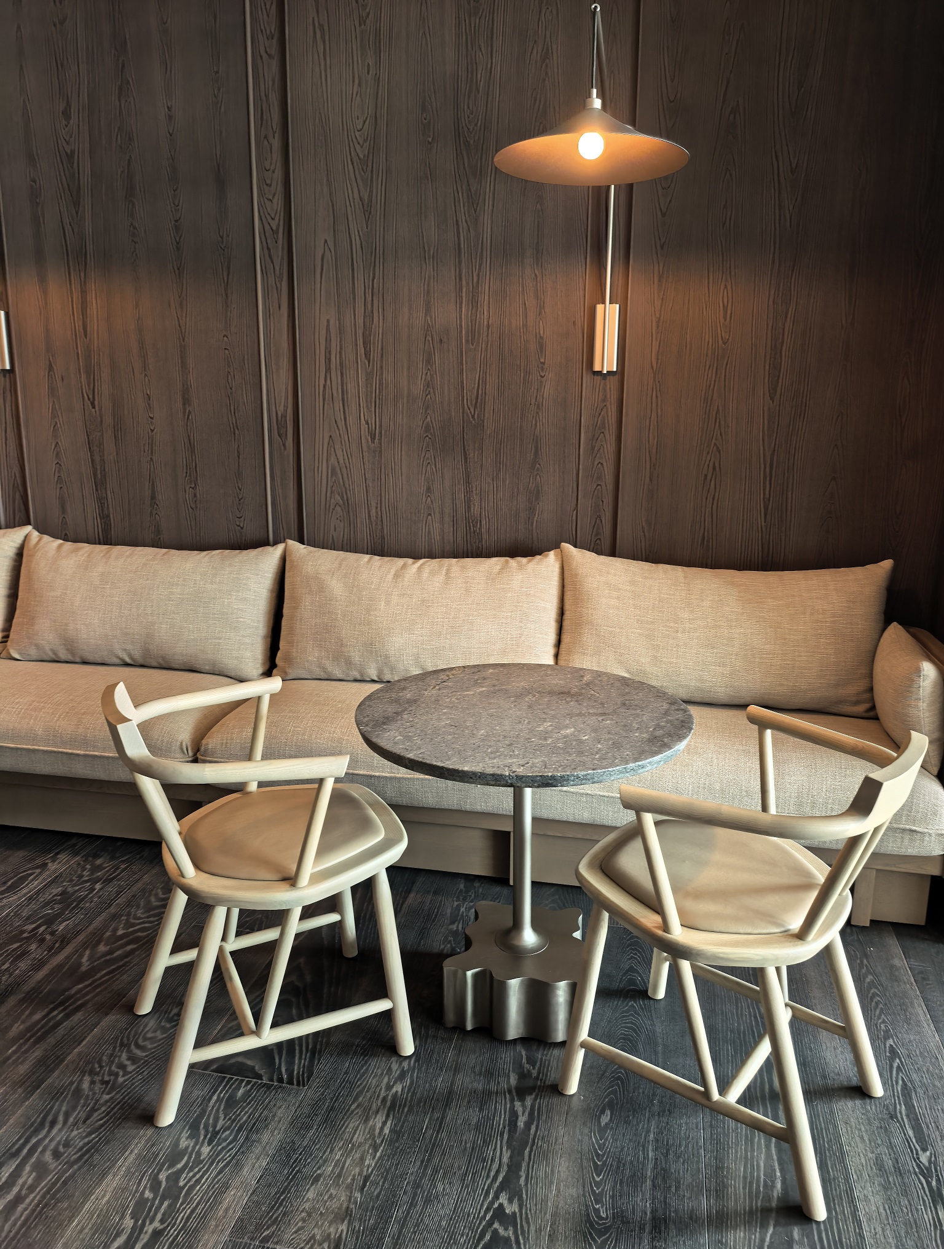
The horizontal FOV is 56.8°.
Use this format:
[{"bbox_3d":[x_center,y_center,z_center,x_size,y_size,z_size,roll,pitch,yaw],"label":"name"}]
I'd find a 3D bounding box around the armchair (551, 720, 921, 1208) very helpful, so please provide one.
[{"bbox_3d":[0.509,0.555,1.672,0.562,0.792,0.564,11,17,37],"label":"armchair"}]

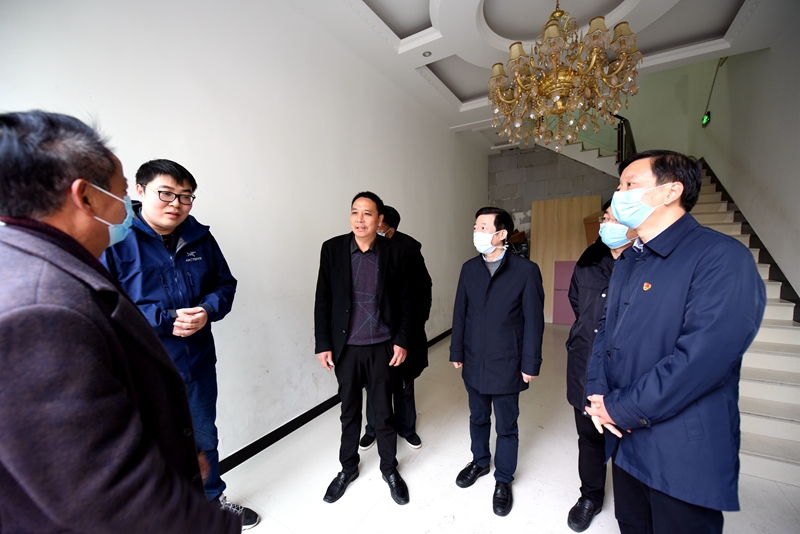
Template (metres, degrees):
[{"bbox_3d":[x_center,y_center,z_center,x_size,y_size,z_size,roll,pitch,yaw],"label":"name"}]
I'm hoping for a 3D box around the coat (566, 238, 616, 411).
[{"bbox_3d":[1.130,0.278,1.600,0.370,0.880,0.580,-3,4,-26],"label":"coat"}]

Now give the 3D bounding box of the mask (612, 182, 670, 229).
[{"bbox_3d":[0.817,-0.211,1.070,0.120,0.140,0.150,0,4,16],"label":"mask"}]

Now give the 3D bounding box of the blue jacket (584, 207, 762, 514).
[{"bbox_3d":[0.960,0.281,1.140,0.430,0.920,0.560,0,4,13],"label":"blue jacket"}]

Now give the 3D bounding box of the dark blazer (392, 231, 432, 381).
[{"bbox_3d":[-0.060,0.268,2.280,0.570,1.055,0.340,-1,4,2],"label":"dark blazer"}]

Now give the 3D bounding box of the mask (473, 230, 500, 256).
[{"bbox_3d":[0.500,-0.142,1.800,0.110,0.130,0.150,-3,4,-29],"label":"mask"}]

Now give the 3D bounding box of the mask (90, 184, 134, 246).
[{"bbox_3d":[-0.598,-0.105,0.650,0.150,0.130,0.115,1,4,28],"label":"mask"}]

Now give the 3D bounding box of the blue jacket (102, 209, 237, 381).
[{"bbox_3d":[-1.010,0.104,1.390,0.420,0.730,0.580,2,5,38],"label":"blue jacket"}]

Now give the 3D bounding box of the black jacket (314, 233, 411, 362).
[{"bbox_3d":[-0.210,0.169,1.870,0.570,0.760,0.300,-1,4,0],"label":"black jacket"}]

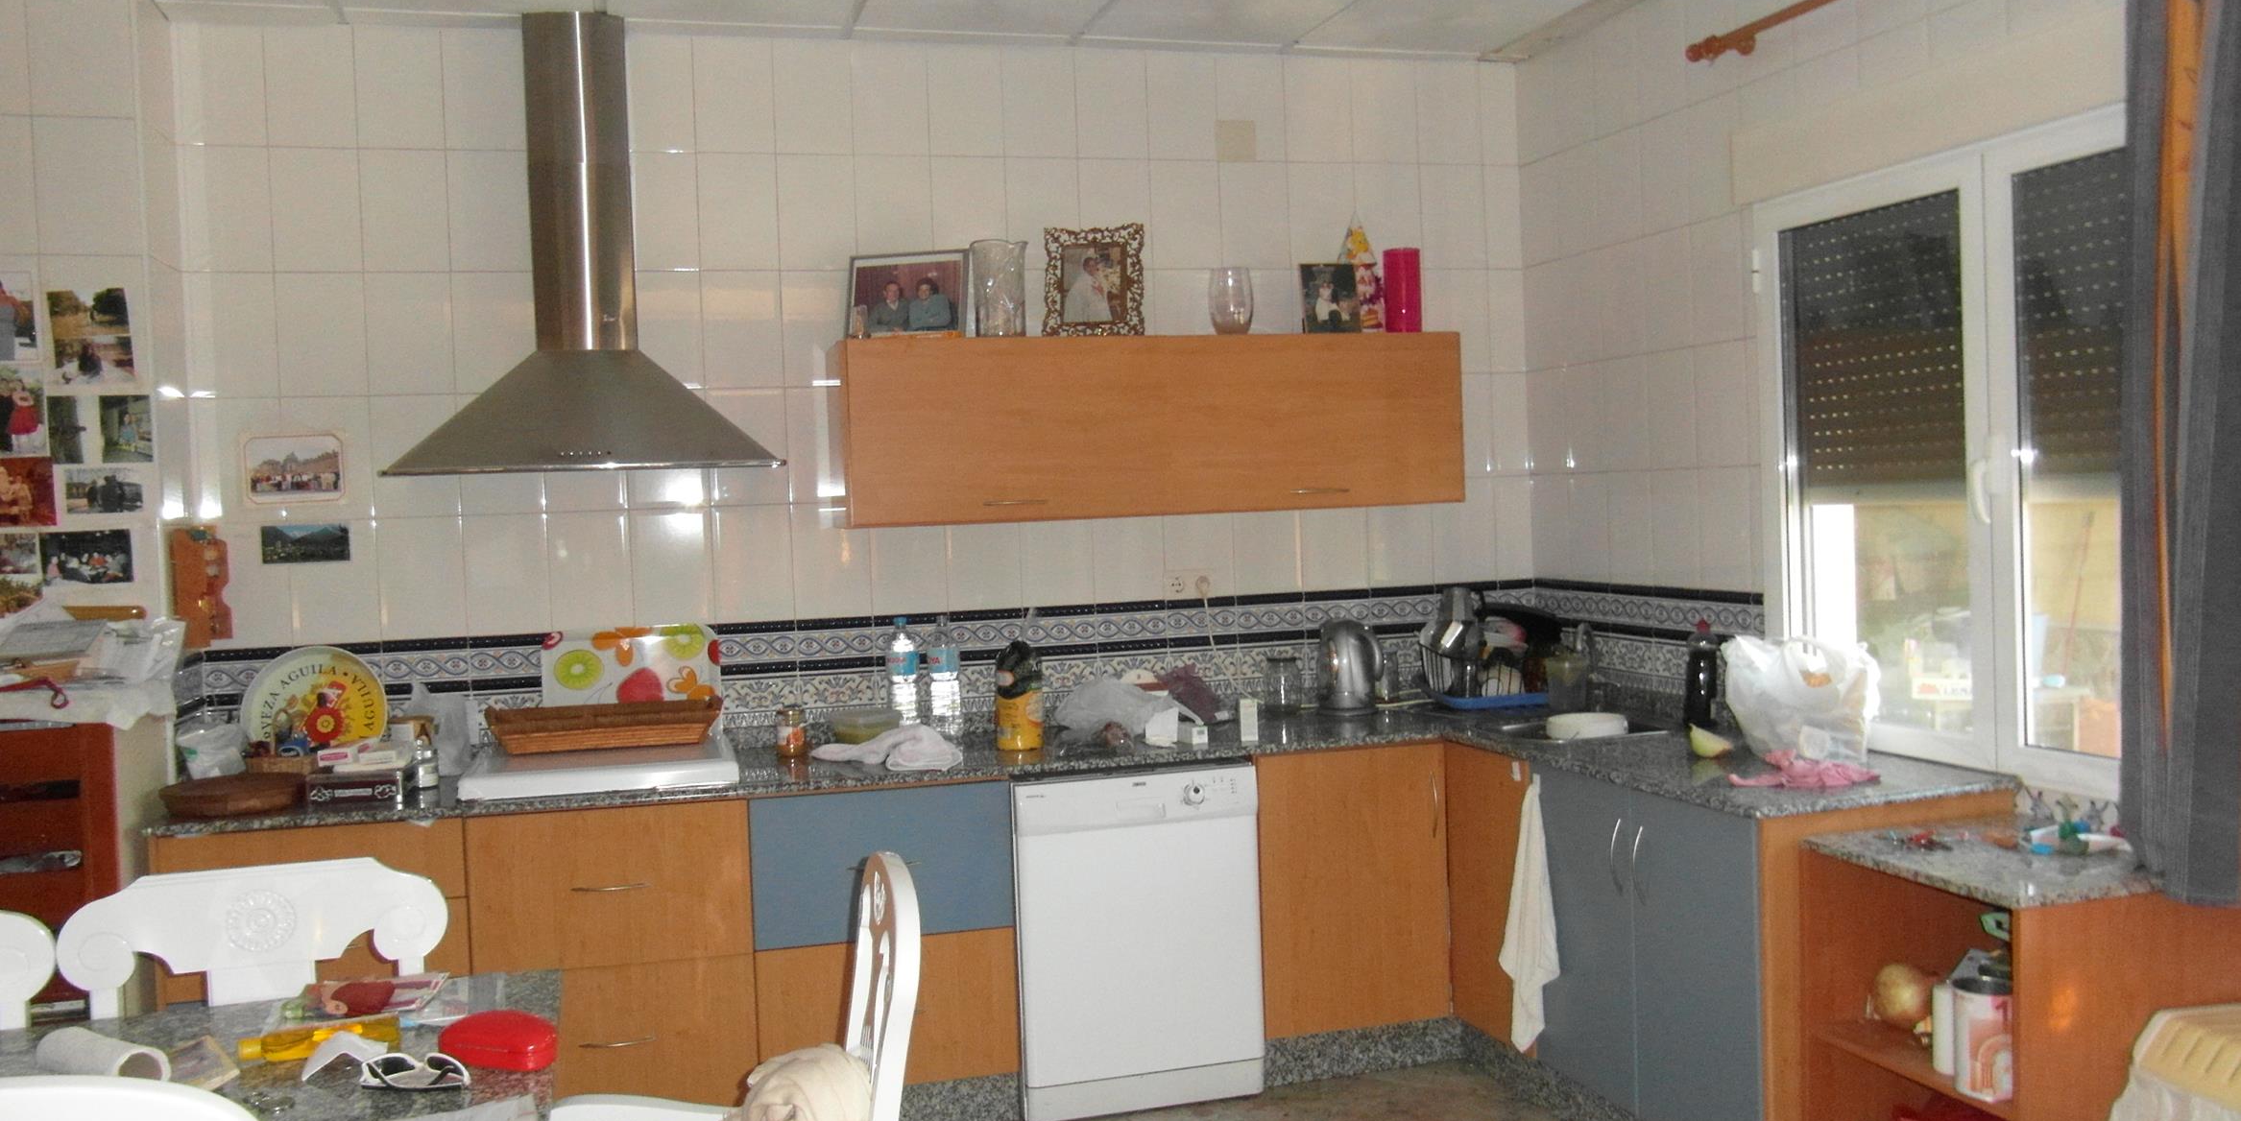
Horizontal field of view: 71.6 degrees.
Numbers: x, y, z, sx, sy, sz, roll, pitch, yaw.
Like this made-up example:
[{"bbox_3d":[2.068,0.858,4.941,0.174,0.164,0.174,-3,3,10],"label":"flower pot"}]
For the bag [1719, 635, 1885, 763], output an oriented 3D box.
[{"bbox_3d":[1.453,0.289,3.335,0.305,0.258,0.190,-1,3,25],"label":"bag"}]

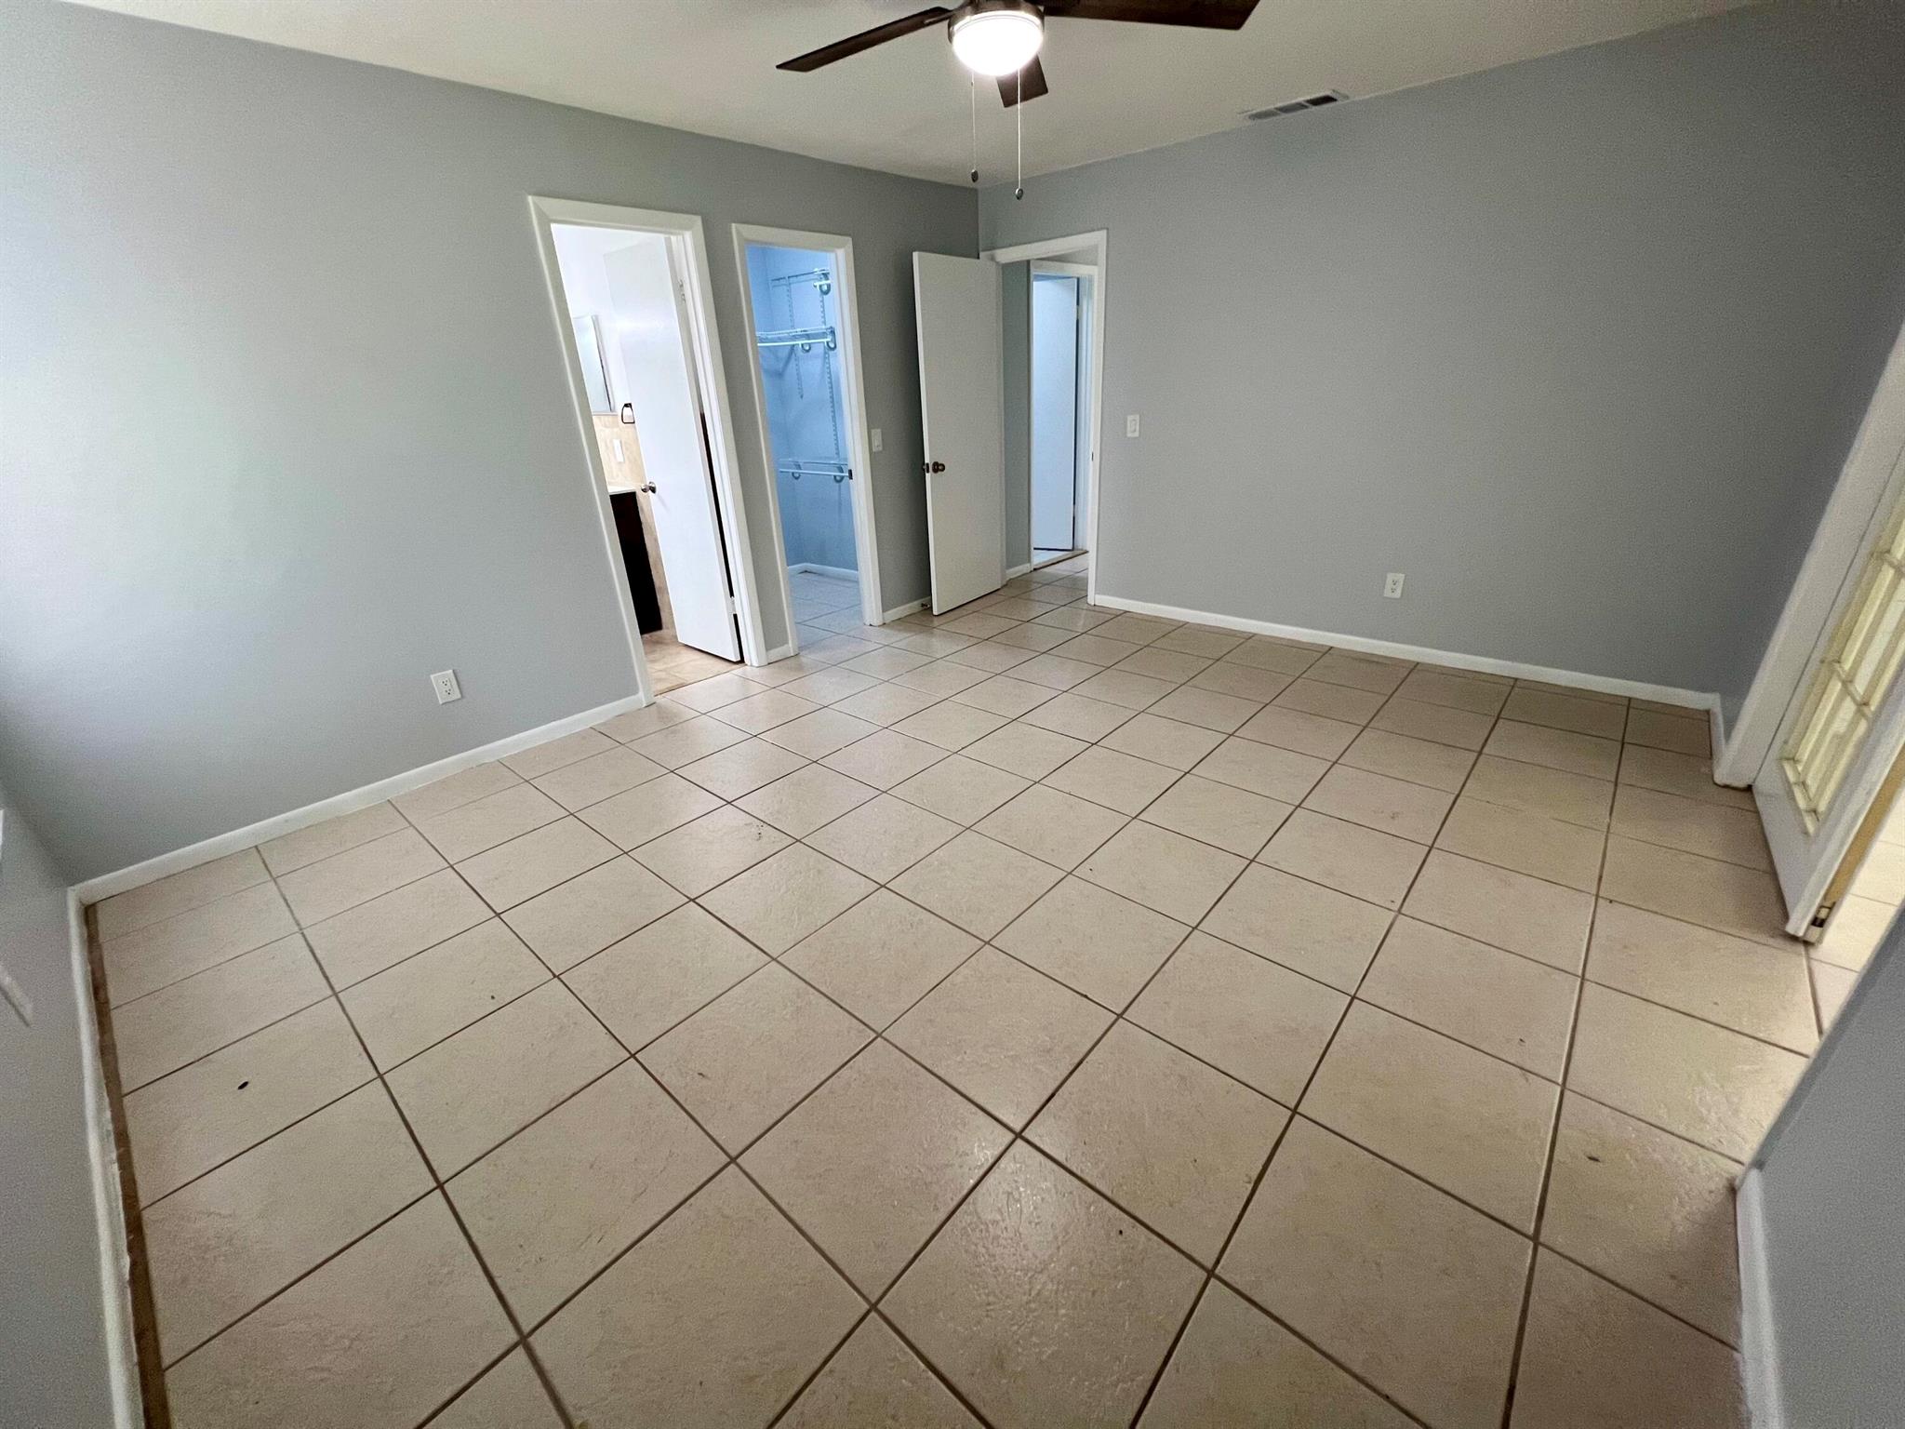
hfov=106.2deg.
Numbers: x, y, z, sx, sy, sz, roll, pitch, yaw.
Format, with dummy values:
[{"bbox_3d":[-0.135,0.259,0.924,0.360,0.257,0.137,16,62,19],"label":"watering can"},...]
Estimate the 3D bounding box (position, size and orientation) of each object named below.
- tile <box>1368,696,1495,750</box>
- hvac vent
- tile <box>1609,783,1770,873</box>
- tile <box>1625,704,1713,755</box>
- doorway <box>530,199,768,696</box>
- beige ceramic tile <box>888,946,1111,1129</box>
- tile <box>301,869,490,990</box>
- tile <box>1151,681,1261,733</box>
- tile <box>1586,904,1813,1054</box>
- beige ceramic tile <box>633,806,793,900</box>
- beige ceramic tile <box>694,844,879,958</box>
[{"bbox_3d":[2.104,0.038,3.132,0.400,0.010,0.400,17,31,38],"label":"tile"},{"bbox_3d":[1.487,-2.666,3.140,0.400,0.025,0.180,19,33,37],"label":"hvac vent"},{"bbox_3d":[2.479,0.383,2.390,0.410,0.012,0.415,18,32,39],"label":"tile"},{"bbox_3d":[2.835,0.075,2.839,0.237,0.010,0.400,17,31,38],"label":"tile"},{"bbox_3d":[-1.374,-1.120,3.384,0.120,2.100,0.716,21,34,40],"label":"doorway"},{"bbox_3d":[0.113,0.729,1.668,0.393,0.010,0.393,17,31,38],"label":"beige ceramic tile"},{"bbox_3d":[-1.703,0.648,2.213,0.415,0.012,0.403,17,31,37],"label":"tile"},{"bbox_3d":[1.158,-0.026,3.272,0.393,0.010,0.393,17,31,38],"label":"tile"},{"bbox_3d":[1.903,0.659,1.835,0.406,0.012,0.413,18,32,38],"label":"tile"},{"bbox_3d":[-0.822,0.459,2.463,0.406,0.010,0.406,18,31,38],"label":"beige ceramic tile"},{"bbox_3d":[-0.505,0.560,2.216,0.400,0.010,0.400,17,31,38],"label":"beige ceramic tile"}]

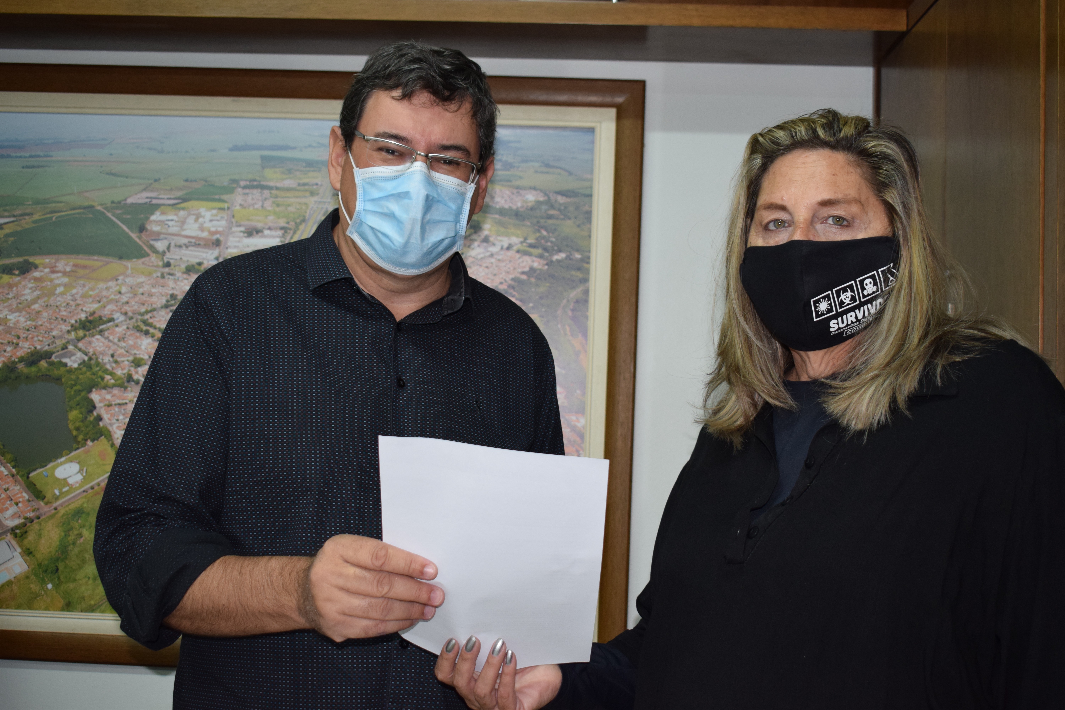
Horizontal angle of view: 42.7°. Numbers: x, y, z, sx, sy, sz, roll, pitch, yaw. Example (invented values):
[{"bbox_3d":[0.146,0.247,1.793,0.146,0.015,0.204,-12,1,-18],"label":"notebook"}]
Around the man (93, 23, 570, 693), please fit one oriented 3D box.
[{"bbox_3d":[-0.250,0.510,1.550,0.580,1.740,0.460,2,-3,-12],"label":"man"}]

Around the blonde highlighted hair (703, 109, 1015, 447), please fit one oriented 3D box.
[{"bbox_3d":[0.368,-0.090,1.510,0.310,0.370,0.270,-1,-3,27],"label":"blonde highlighted hair"}]

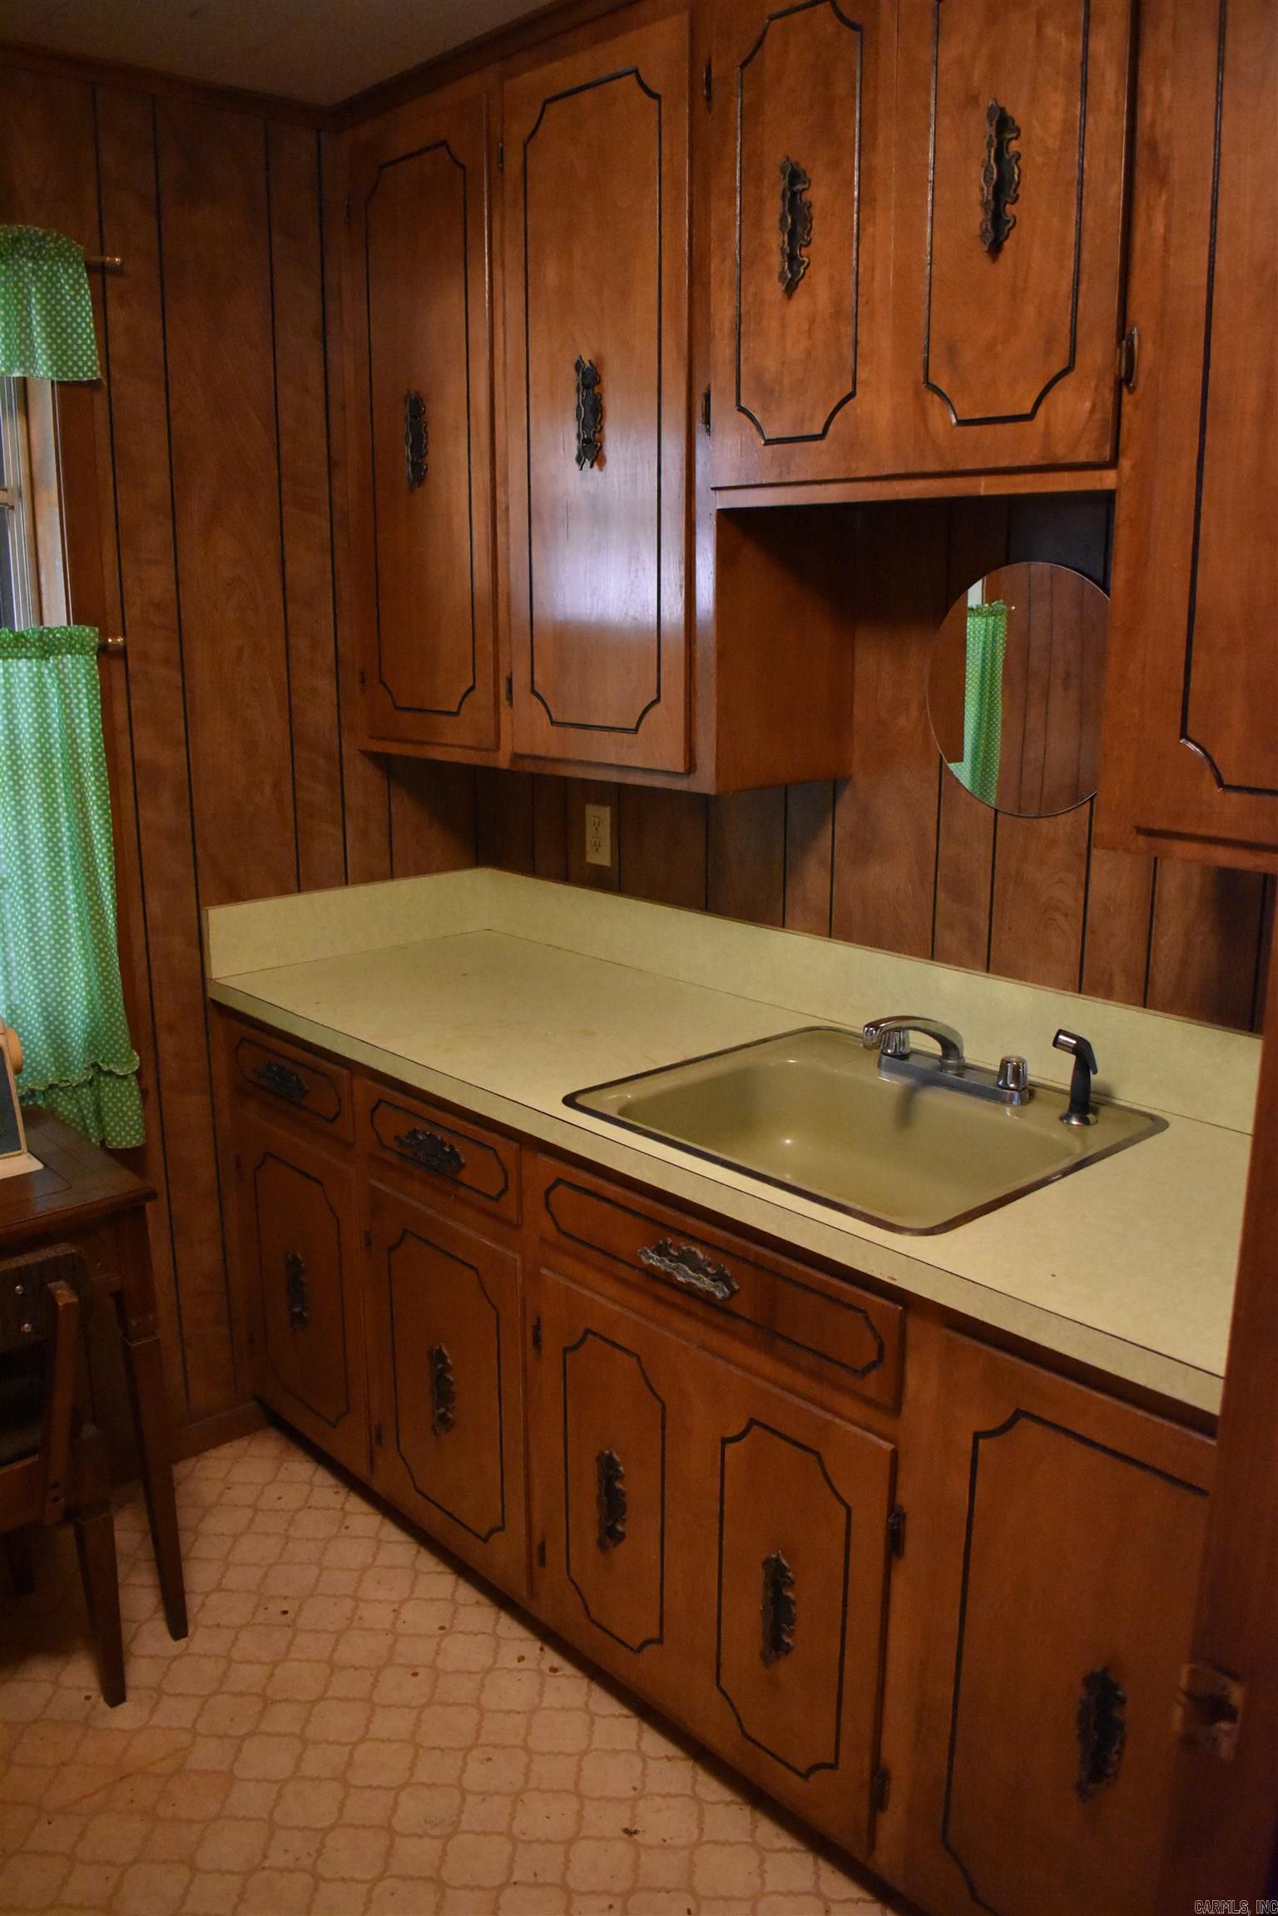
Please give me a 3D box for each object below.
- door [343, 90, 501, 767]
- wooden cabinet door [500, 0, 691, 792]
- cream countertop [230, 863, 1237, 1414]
[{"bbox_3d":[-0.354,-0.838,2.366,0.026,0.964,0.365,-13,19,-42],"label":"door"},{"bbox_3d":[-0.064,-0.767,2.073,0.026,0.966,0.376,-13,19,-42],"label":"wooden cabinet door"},{"bbox_3d":[0.152,0.119,2.034,0.634,0.166,2.082,-11,17,-41],"label":"cream countertop"}]

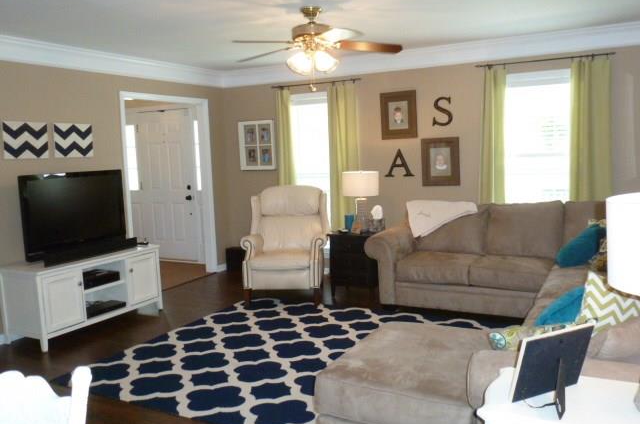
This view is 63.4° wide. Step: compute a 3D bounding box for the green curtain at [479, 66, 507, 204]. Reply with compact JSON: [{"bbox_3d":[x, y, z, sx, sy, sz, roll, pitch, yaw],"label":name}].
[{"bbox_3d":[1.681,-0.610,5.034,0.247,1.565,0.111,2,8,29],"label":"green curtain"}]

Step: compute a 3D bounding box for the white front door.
[{"bbox_3d":[-2.090,-0.365,7.097,1.380,2.120,0.140,1,8,26],"label":"white front door"}]

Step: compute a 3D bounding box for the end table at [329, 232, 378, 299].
[{"bbox_3d":[0.406,0.537,5.314,0.525,0.661,0.505,2,8,29],"label":"end table"}]

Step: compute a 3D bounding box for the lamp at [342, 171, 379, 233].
[{"bbox_3d":[0.386,-0.102,5.067,0.380,0.610,0.380,-2,8,0],"label":"lamp"}]

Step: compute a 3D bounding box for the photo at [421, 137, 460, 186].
[{"bbox_3d":[1.257,-0.517,5.407,0.400,0.490,0.030,1,8,26],"label":"photo"}]

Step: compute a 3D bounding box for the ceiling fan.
[{"bbox_3d":[-0.050,-1.146,3.509,1.252,0.455,1.252,2,8,29],"label":"ceiling fan"}]

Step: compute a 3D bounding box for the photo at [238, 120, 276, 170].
[{"bbox_3d":[-0.773,-0.809,6.342,0.510,0.590,0.030,1,8,26],"label":"photo"}]

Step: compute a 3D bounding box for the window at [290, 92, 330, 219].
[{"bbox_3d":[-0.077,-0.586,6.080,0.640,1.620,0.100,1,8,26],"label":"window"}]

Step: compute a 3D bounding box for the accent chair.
[{"bbox_3d":[-0.320,0.312,5.326,0.810,1.100,0.840,-2,8,6],"label":"accent chair"}]

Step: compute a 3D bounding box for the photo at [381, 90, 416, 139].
[{"bbox_3d":[0.836,-1.024,5.510,0.397,0.488,0.034,2,8,29],"label":"photo"}]

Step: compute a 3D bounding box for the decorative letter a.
[{"bbox_3d":[0.854,-0.528,5.571,0.328,0.296,0.032,2,8,29],"label":"decorative letter a"}]

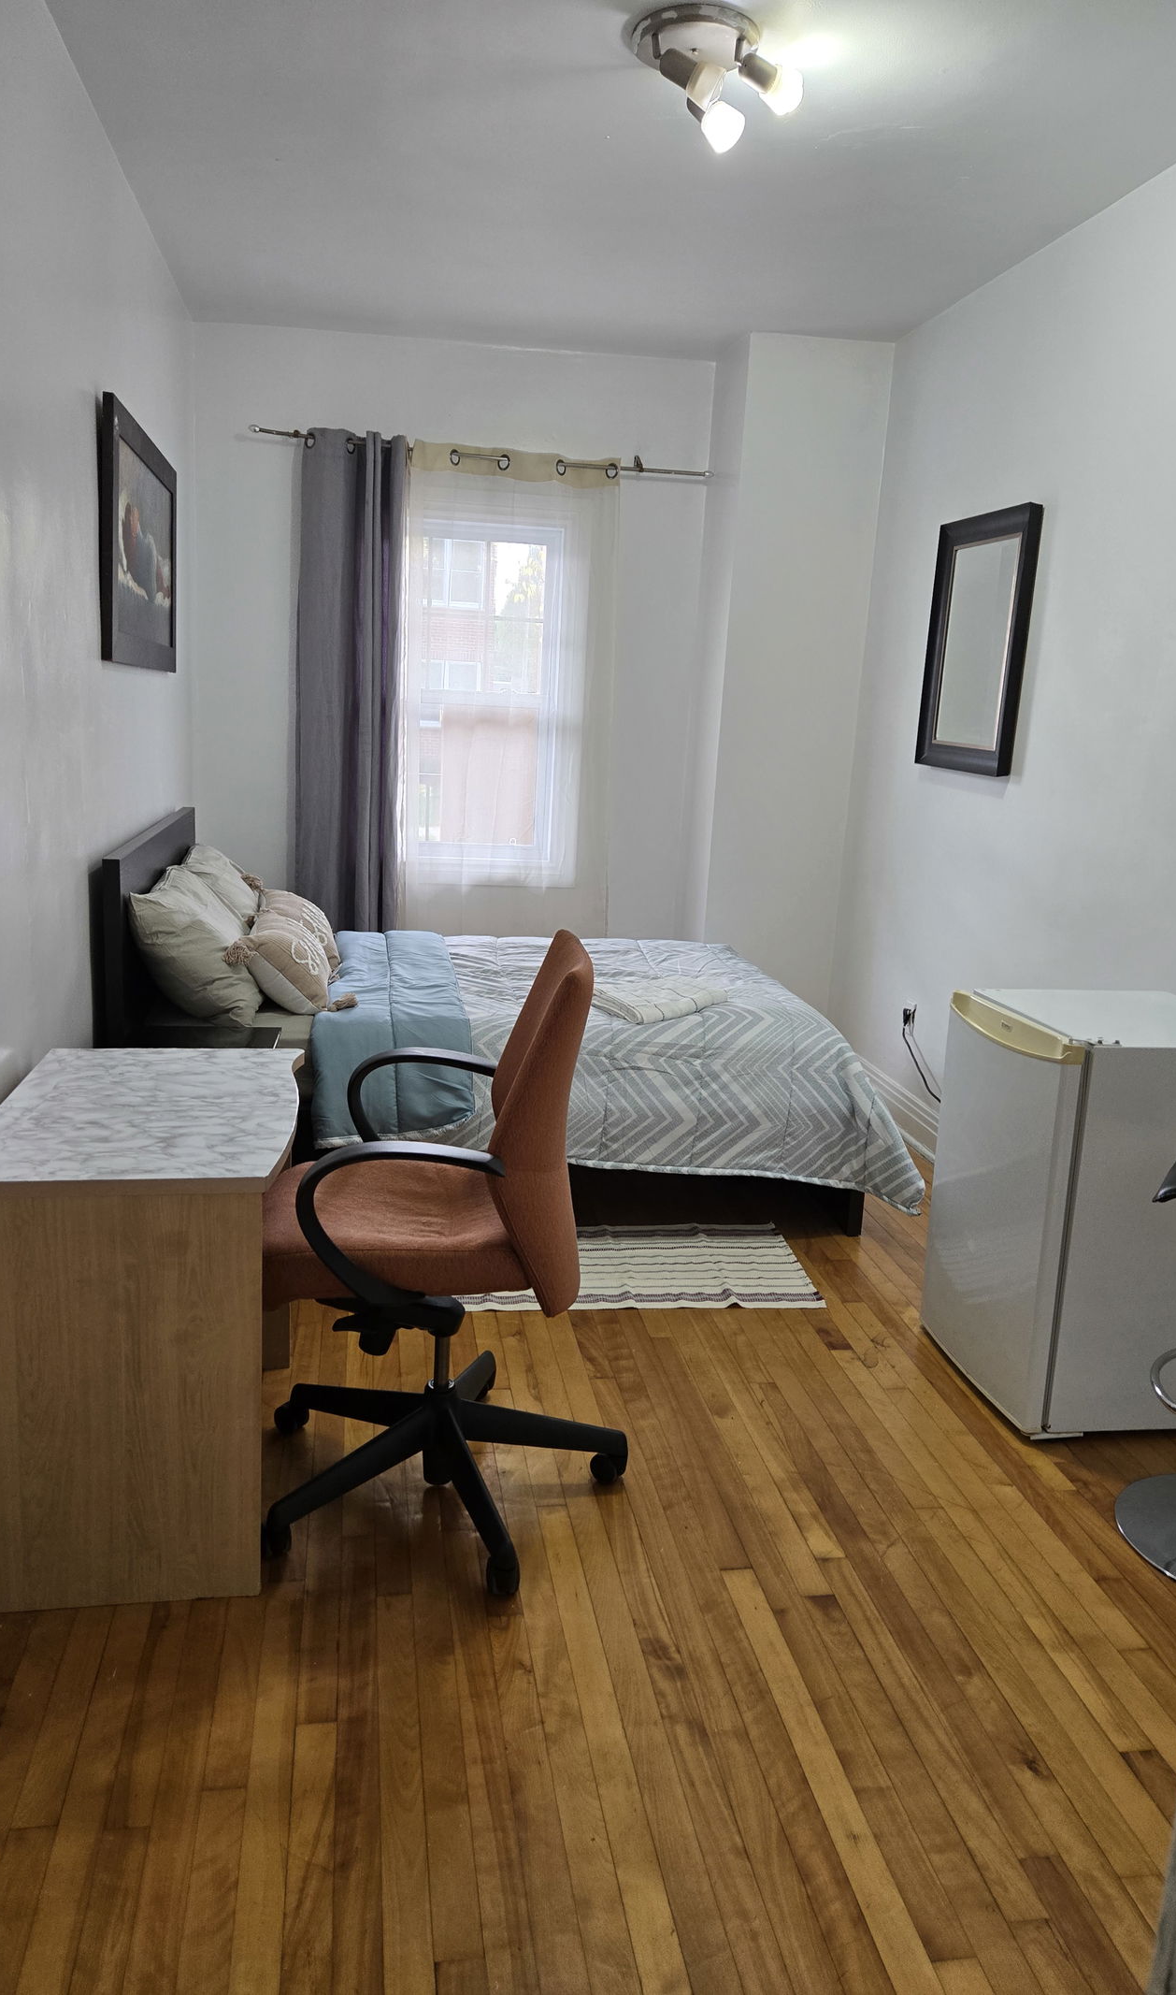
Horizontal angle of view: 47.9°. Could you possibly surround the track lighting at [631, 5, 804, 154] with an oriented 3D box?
[{"bbox_3d":[0.244,-1.884,2.739,0.306,0.171,0.264,1,12,-10],"label":"track lighting"}]

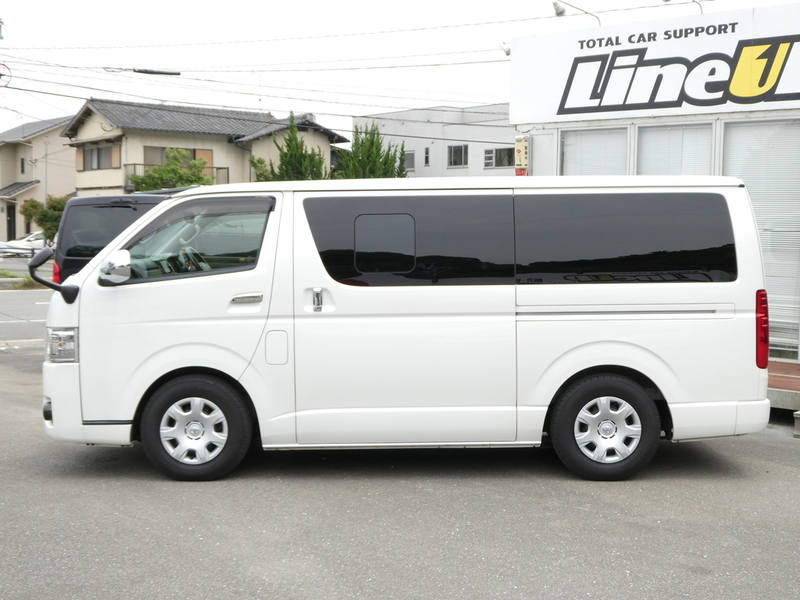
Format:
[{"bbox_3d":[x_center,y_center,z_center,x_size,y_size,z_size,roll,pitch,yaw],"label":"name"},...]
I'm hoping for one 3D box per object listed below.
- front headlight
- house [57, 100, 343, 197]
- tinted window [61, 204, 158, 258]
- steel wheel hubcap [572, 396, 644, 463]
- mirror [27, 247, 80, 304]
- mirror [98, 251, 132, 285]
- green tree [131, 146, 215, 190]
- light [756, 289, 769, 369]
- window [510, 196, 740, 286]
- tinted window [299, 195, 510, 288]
[{"bbox_3d":[-2.130,0.268,6.470,0.270,0.220,0.380,0,5,0],"label":"front headlight"},{"bbox_3d":[-11.527,-7.386,60.088,13.800,7.500,9.600,-3,6,-36],"label":"house"},{"bbox_3d":[-3.584,-0.869,12.900,1.380,0.670,0.150,1,5,-2],"label":"tinted window"},{"bbox_3d":[1.298,0.812,6.350,0.425,0.425,0.070,0,5,0],"label":"steel wheel hubcap"},{"bbox_3d":[-2.143,-0.152,6.290,0.310,0.350,0.200,0,5,0],"label":"mirror"},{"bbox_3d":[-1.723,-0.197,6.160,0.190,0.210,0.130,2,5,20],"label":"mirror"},{"bbox_3d":[-10.185,-4.549,45.188,3.400,4.420,3.200,1,5,0],"label":"green tree"},{"bbox_3d":[2.255,0.170,6.340,0.120,0.495,0.140,0,5,0],"label":"light"},{"bbox_3d":[1.400,-0.381,6.300,1.380,0.560,0.080,0,0,0],"label":"window"},{"bbox_3d":[0.059,-0.366,6.300,1.300,0.565,0.080,0,0,0],"label":"tinted window"}]

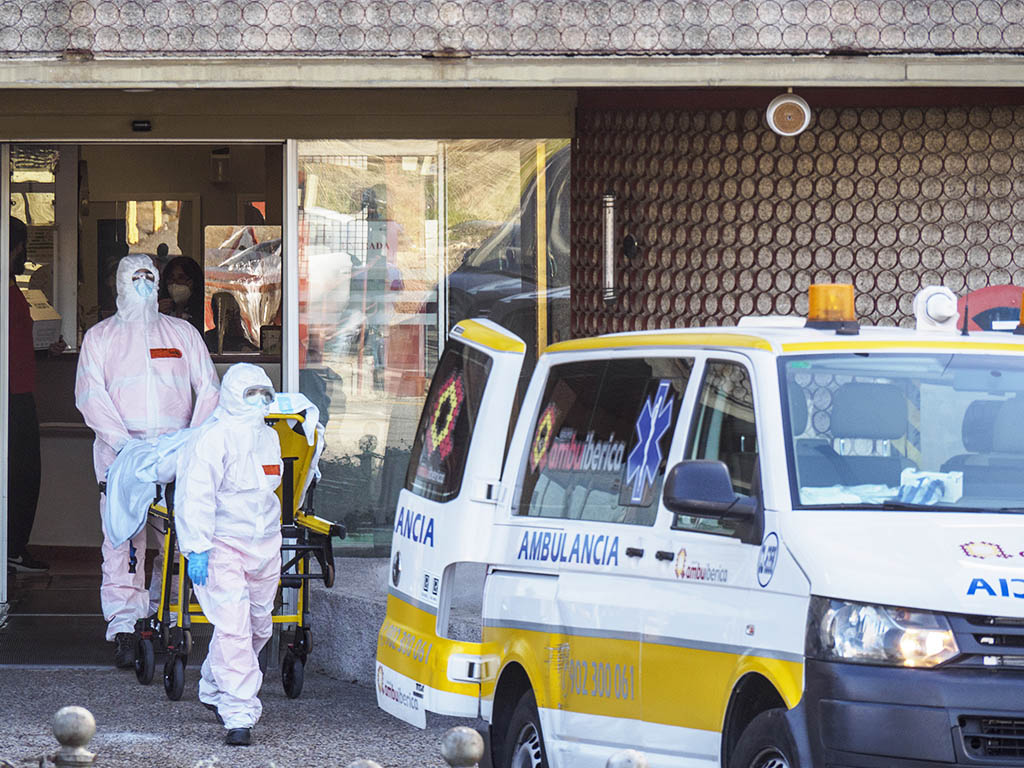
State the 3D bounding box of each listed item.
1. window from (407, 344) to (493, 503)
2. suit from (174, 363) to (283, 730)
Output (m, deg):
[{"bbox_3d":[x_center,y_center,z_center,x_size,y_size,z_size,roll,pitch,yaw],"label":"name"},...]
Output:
[{"bbox_3d":[-0.229,0.146,33.600,0.050,0.575,0.640,13,2,-18],"label":"window"},{"bbox_3d":[-1.204,0.724,37.700,0.520,1.630,0.400,-1,1,-32],"label":"suit"}]

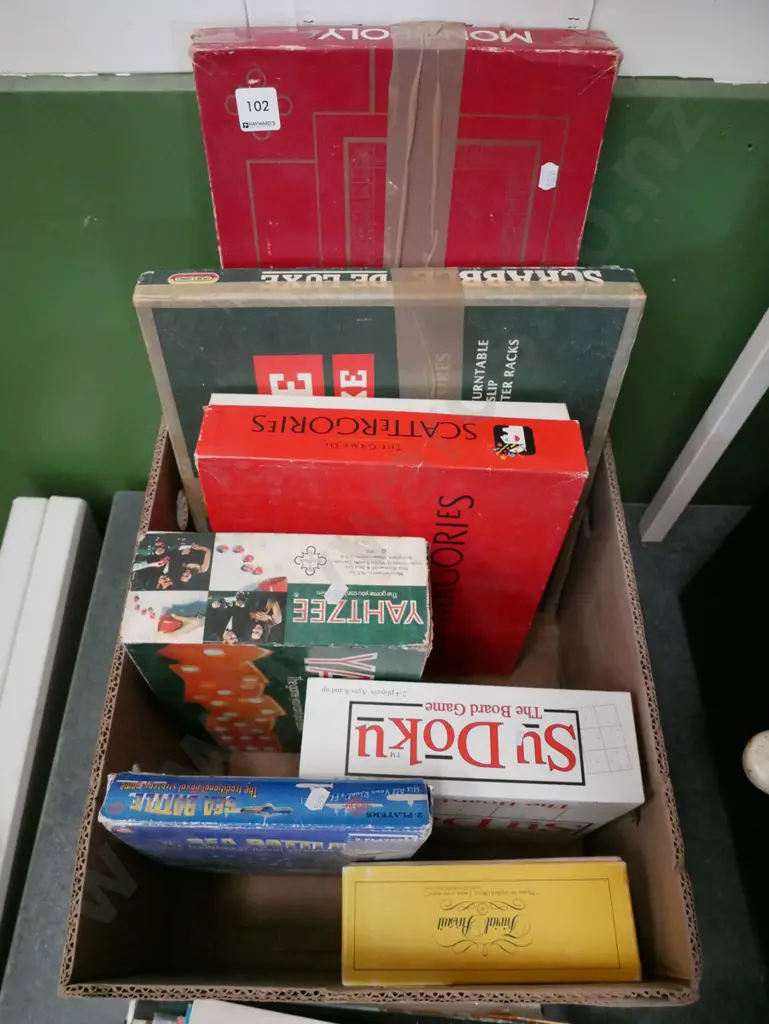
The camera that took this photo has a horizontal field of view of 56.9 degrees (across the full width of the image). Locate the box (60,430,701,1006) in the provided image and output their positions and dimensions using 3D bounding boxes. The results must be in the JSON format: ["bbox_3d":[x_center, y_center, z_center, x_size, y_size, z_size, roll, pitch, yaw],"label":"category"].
[{"bbox_3d":[-0.001,0.132,0.641,0.392,0.234,0.490,0,61,0],"label":"box"}]

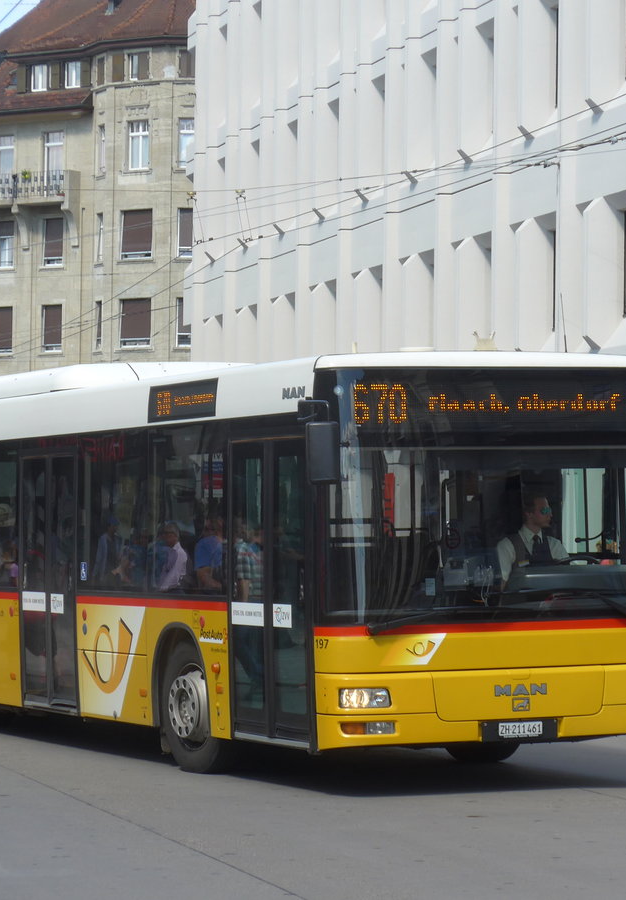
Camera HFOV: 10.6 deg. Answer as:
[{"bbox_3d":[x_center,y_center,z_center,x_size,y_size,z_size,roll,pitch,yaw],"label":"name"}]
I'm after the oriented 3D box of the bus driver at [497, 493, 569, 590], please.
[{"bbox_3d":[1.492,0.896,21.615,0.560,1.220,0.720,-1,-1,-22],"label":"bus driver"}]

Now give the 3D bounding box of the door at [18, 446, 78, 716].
[{"bbox_3d":[-1.923,0.977,24.976,0.090,1.920,1.380,-1,-1,-22],"label":"door"}]

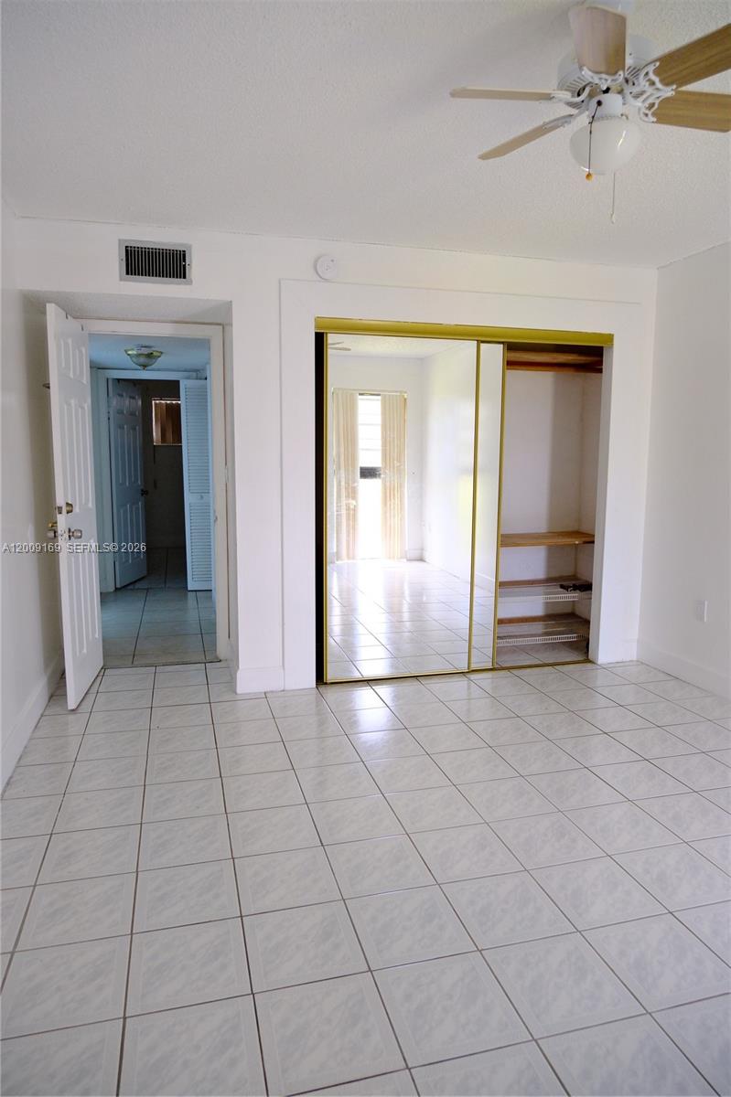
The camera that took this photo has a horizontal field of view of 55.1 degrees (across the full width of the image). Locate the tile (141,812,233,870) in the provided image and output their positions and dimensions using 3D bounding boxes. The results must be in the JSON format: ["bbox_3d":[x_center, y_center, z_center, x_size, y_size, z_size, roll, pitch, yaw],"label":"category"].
[{"bbox_3d":[-0.623,1.018,2.430,0.300,0.010,0.300,-2,8,-15],"label":"tile"}]

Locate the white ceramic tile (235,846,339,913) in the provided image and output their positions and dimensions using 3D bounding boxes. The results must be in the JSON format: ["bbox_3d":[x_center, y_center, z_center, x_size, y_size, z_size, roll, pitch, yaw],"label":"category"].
[{"bbox_3d":[-0.249,1.046,2.213,0.300,0.010,0.300,-2,8,-15],"label":"white ceramic tile"}]

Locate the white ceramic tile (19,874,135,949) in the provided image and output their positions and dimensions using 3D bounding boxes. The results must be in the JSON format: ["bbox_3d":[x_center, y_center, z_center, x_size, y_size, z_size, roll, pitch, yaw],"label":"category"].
[{"bbox_3d":[-0.832,1.062,2.051,0.298,0.010,0.298,-2,8,-15],"label":"white ceramic tile"}]

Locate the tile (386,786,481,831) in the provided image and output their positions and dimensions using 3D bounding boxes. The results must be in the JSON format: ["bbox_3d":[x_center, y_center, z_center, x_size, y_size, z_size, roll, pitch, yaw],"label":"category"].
[{"bbox_3d":[0.255,0.987,2.654,0.298,0.010,0.298,-2,8,-15],"label":"tile"}]

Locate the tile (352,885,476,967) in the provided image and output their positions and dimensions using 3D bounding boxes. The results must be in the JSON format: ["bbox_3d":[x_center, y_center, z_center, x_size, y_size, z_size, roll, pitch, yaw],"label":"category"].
[{"bbox_3d":[0.121,1.075,1.998,0.298,0.010,0.298,-2,8,-15],"label":"tile"}]

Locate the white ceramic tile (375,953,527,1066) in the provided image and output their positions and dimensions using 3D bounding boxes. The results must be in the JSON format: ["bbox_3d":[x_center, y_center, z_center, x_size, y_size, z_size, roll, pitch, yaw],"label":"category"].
[{"bbox_3d":[0.200,1.114,1.709,0.298,0.010,0.298,-2,8,-15],"label":"white ceramic tile"}]

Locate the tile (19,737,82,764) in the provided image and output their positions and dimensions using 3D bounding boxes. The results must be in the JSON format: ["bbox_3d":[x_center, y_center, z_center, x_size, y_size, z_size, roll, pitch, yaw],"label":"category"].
[{"bbox_3d":[-1.407,0.914,3.144,0.228,0.010,0.300,-2,8,-15],"label":"tile"}]

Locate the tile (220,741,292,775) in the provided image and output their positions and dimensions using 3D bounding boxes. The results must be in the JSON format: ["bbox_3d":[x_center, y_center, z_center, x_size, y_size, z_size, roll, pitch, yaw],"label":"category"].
[{"bbox_3d":[-0.486,0.925,3.074,0.298,0.010,0.298,-2,8,-15],"label":"tile"}]

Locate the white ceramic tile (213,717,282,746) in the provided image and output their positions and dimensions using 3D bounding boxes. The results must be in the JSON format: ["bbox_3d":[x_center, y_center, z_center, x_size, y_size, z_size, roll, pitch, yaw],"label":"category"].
[{"bbox_3d":[-0.566,0.888,3.371,0.300,0.010,0.300,-2,8,-15],"label":"white ceramic tile"}]

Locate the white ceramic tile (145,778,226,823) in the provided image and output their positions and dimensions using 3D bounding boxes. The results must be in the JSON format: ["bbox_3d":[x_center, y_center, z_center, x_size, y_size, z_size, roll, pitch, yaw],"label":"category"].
[{"bbox_3d":[-0.700,0.976,2.713,0.300,0.010,0.300,-2,8,-15],"label":"white ceramic tile"}]

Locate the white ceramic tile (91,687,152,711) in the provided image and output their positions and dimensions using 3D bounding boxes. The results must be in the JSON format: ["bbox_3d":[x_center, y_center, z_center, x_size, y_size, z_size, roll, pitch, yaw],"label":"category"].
[{"bbox_3d":[-1.318,0.834,3.826,0.302,0.010,0.302,-2,8,-15],"label":"white ceramic tile"}]

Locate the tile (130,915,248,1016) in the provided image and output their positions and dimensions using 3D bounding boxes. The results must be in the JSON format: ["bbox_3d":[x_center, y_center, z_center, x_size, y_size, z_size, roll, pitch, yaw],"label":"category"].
[{"bbox_3d":[-0.465,1.101,1.857,0.302,0.010,0.302,-2,8,-15],"label":"tile"}]

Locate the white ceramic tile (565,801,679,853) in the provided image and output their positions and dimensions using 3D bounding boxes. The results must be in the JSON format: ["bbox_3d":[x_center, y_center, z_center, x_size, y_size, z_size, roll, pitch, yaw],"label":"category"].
[{"bbox_3d":[0.924,1.016,2.544,0.302,0.010,0.302,-2,8,-15],"label":"white ceramic tile"}]

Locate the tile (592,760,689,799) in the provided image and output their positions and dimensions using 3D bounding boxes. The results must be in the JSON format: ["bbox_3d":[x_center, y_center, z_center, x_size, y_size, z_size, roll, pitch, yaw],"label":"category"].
[{"bbox_3d":[1.133,0.962,2.896,0.300,0.010,0.300,-2,8,-15],"label":"tile"}]

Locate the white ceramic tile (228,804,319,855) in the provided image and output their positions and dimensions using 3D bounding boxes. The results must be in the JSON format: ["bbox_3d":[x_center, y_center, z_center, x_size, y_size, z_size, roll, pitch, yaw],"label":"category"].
[{"bbox_3d":[-0.330,1.009,2.509,0.300,0.010,0.300,-2,8,-15],"label":"white ceramic tile"}]

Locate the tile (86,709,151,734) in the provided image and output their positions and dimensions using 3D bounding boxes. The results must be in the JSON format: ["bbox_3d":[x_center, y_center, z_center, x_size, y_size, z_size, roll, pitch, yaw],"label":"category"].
[{"bbox_3d":[-1.229,0.867,3.503,0.300,0.010,0.300,-2,8,-15],"label":"tile"}]

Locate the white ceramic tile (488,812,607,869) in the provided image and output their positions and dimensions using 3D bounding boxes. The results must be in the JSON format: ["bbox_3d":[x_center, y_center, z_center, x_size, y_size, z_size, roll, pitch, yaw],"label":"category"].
[{"bbox_3d":[0.627,1.019,2.449,0.300,0.010,0.300,-2,8,-15],"label":"white ceramic tile"}]

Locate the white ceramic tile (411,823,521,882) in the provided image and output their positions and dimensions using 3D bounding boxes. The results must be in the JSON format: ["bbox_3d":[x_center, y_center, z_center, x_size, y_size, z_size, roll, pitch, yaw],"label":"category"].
[{"bbox_3d":[0.334,1.026,2.365,0.298,0.010,0.298,-2,8,-15],"label":"white ceramic tile"}]

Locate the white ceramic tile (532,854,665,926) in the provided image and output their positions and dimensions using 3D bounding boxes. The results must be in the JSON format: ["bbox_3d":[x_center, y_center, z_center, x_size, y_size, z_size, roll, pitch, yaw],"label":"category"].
[{"bbox_3d":[0.707,1.059,2.160,0.300,0.010,0.300,-2,8,-15],"label":"white ceramic tile"}]

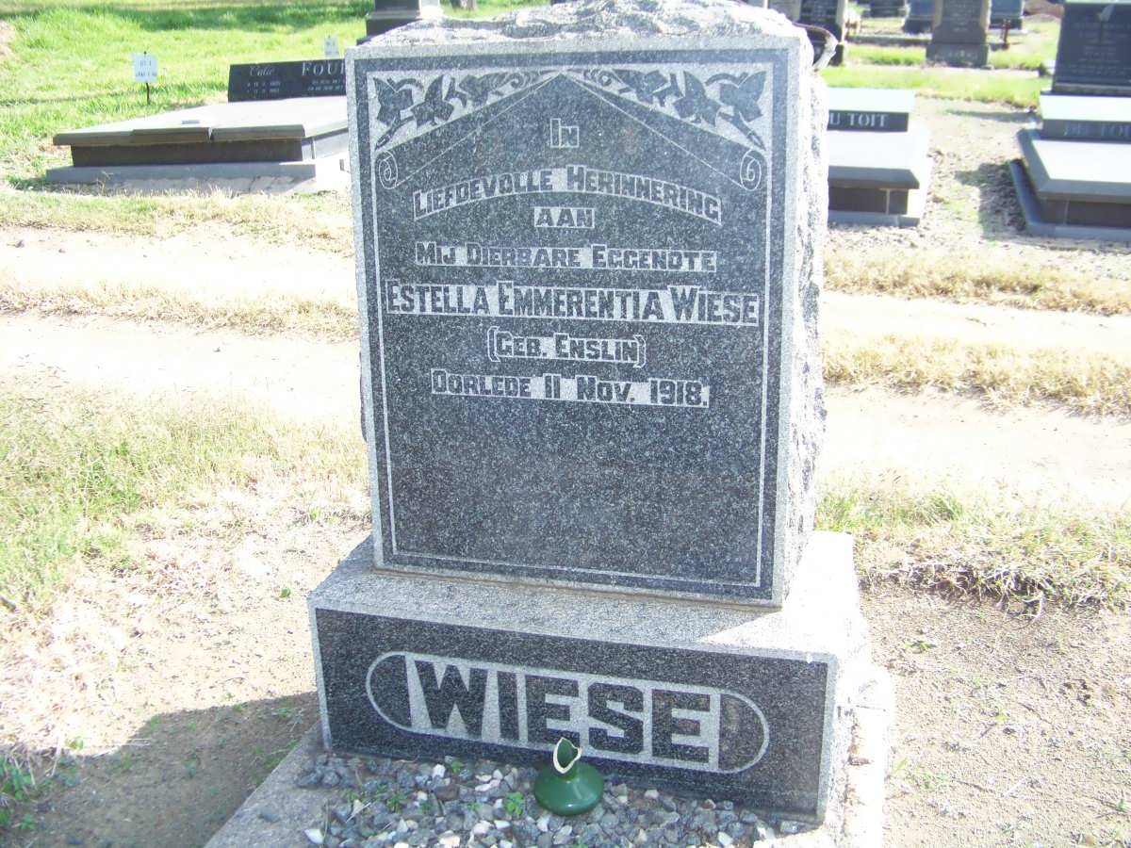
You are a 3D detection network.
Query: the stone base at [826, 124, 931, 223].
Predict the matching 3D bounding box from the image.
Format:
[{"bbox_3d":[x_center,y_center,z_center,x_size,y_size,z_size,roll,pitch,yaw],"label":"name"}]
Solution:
[{"bbox_3d":[2.378,-2.010,9.432,1.000,0.440,2.350,5,20,17],"label":"stone base"}]

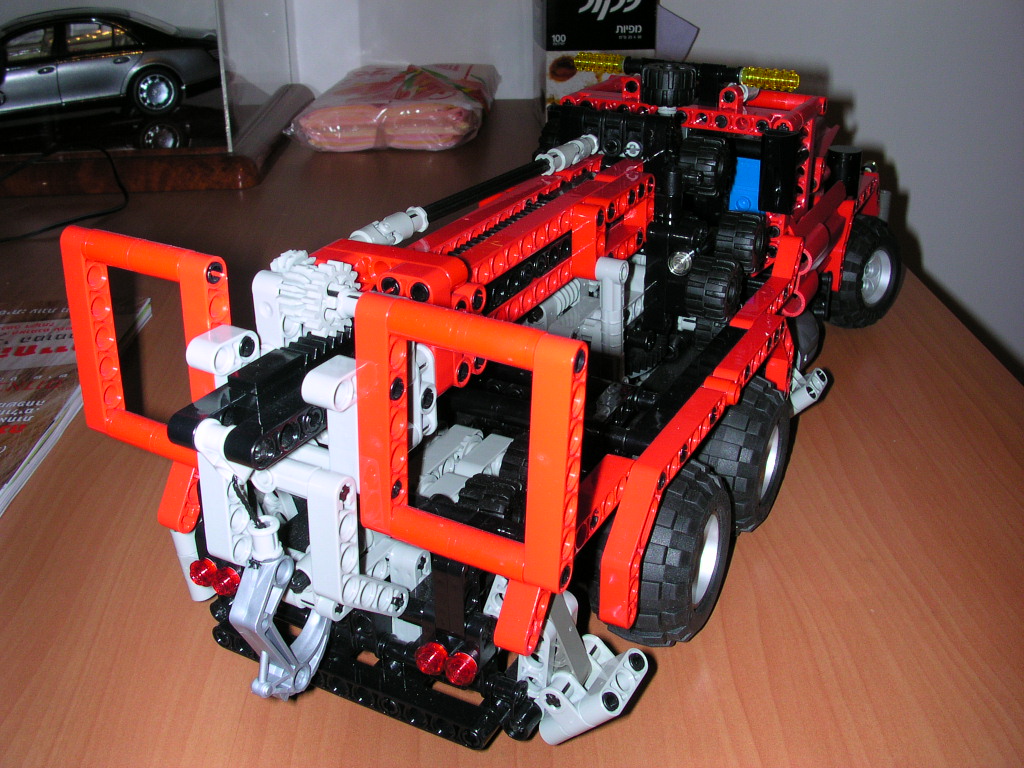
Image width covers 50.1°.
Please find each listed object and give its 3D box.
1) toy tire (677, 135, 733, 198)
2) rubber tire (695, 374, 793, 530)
[{"bbox_3d":[0.069,-0.078,0.391,0.013,0.021,0.021,15,28,24],"label":"toy tire"},{"bbox_3d":[0.081,0.025,0.390,0.027,0.056,0.056,13,27,24],"label":"rubber tire"}]

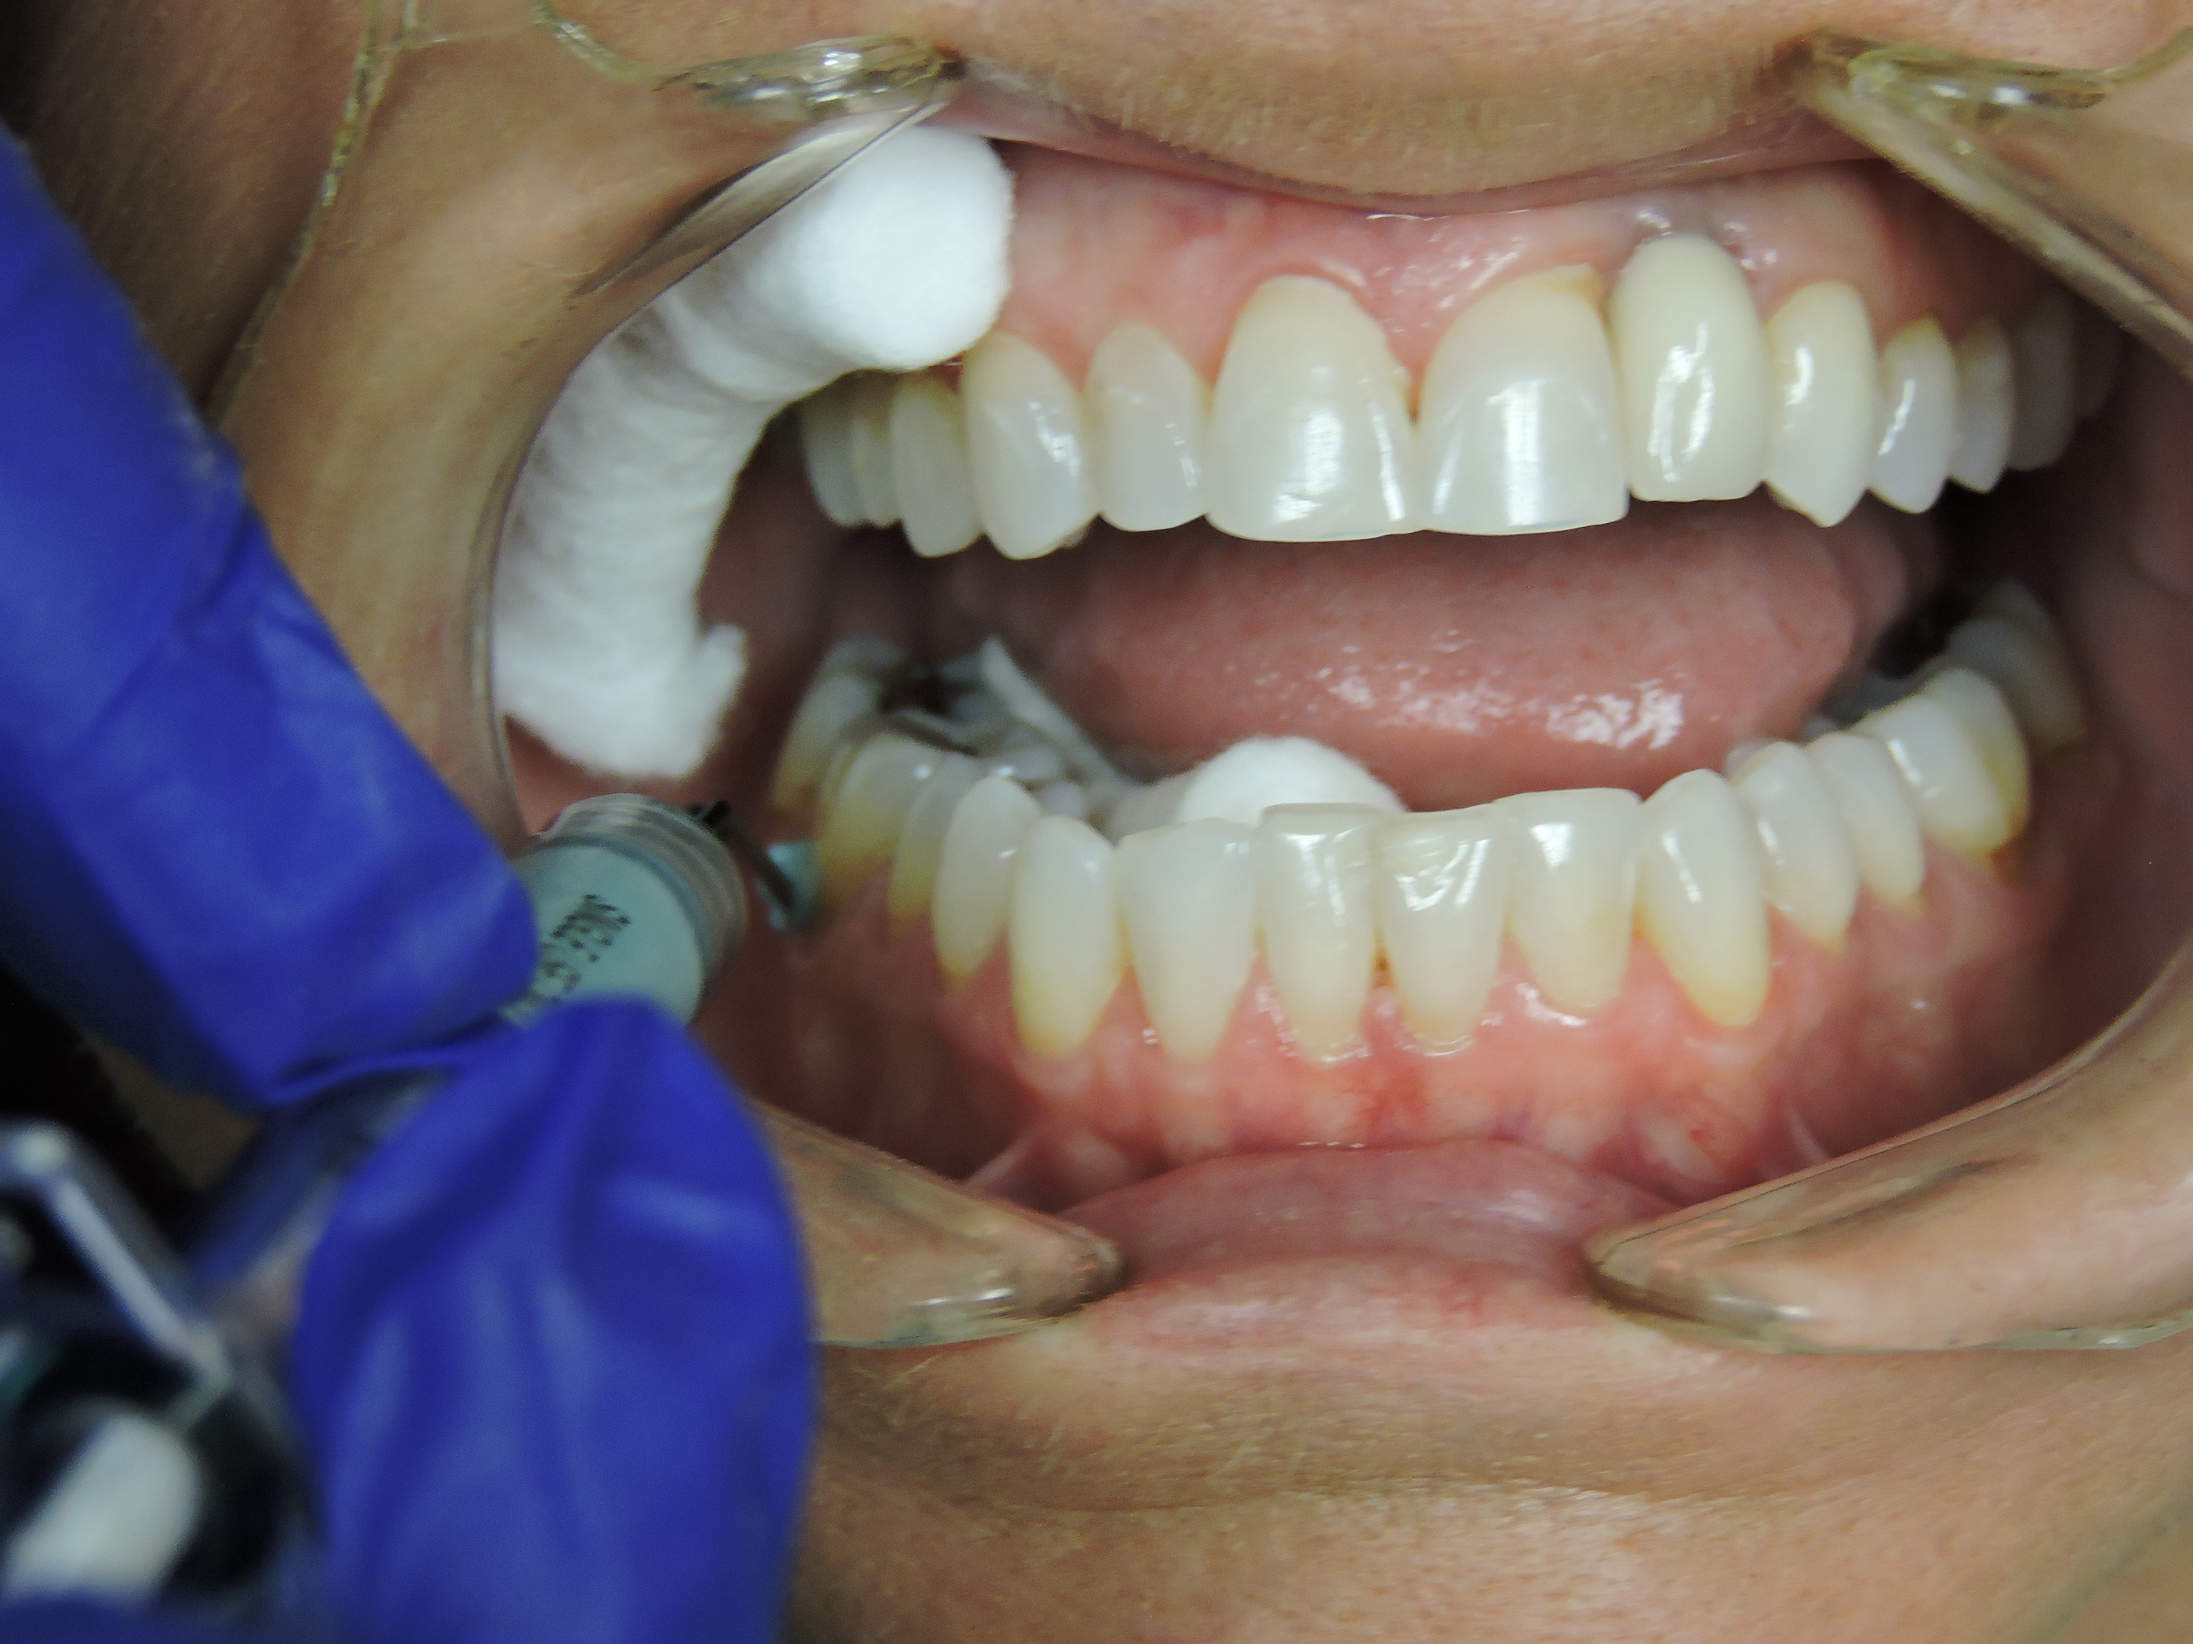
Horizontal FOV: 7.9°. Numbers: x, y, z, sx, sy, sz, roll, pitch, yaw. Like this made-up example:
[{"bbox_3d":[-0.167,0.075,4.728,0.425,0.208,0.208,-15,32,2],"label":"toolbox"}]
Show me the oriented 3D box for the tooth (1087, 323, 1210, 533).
[{"bbox_3d":[0.002,-0.017,0.684,0.006,0.009,0.006,-2,0,18],"label":"tooth"}]

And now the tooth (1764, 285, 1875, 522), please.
[{"bbox_3d":[0.031,-0.018,0.688,0.007,0.011,0.007,-2,0,-38],"label":"tooth"}]

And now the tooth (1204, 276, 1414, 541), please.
[{"bbox_3d":[0.009,-0.018,0.683,0.009,0.011,0.007,-2,0,6],"label":"tooth"}]

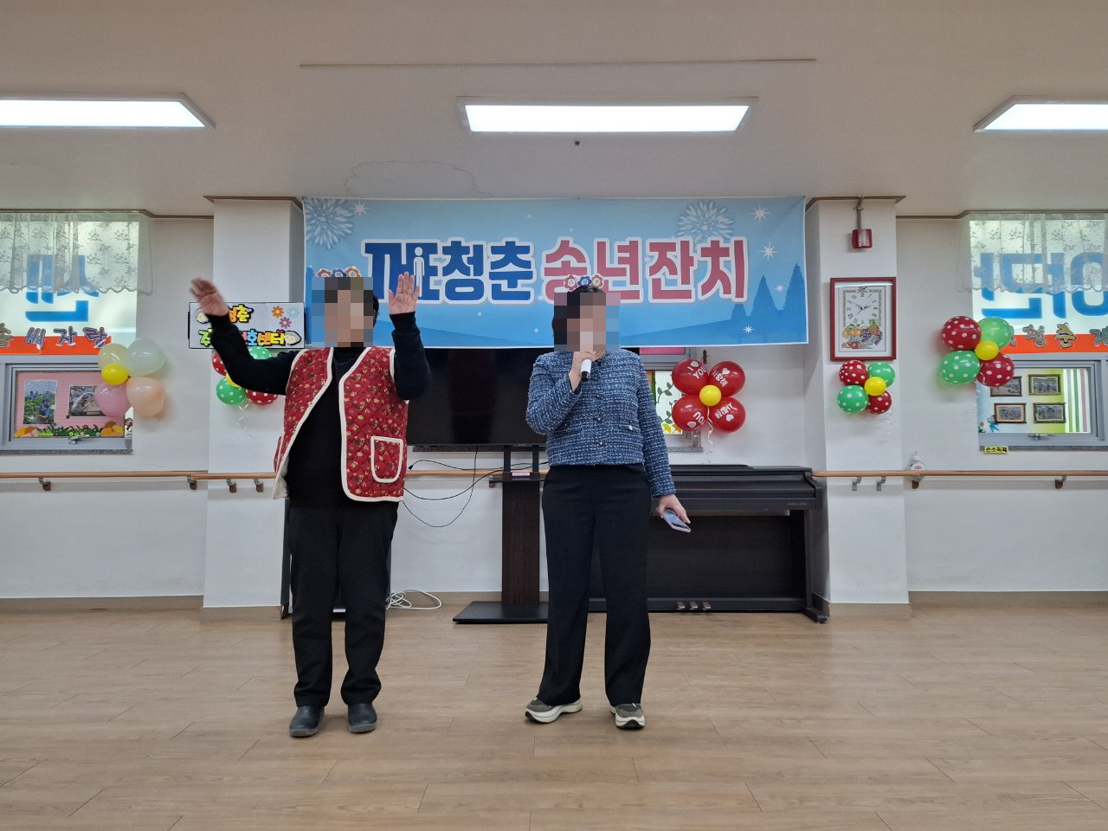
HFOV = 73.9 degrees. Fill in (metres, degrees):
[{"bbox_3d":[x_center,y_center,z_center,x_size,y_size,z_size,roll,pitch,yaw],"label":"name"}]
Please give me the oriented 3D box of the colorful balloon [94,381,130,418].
[{"bbox_3d":[-2.747,-0.100,4.590,0.215,0.230,0.220,0,-3,0],"label":"colorful balloon"}]

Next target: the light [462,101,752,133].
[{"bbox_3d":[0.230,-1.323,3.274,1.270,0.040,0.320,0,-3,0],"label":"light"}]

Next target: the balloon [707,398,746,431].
[{"bbox_3d":[1.071,-0.003,4.542,0.220,0.215,0.220,0,-4,0],"label":"balloon"}]

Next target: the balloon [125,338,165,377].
[{"bbox_3d":[-2.518,-0.355,4.542,0.242,0.230,0.220,0,-3,0],"label":"balloon"}]

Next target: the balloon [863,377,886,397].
[{"bbox_3d":[1.818,-0.164,4.157,0.115,0.110,0.112,0,-3,0],"label":"balloon"}]

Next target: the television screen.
[{"bbox_3d":[-0.202,-0.230,4.542,1.455,0.835,0.060,0,-3,0],"label":"television screen"}]

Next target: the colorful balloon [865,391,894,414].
[{"bbox_3d":[1.861,-0.089,4.227,0.170,0.170,0.160,0,-3,0],"label":"colorful balloon"}]

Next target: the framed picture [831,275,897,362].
[{"bbox_3d":[1.803,-0.561,4.307,0.385,0.485,0.035,0,-4,0],"label":"framed picture"}]

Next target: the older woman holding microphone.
[{"bbox_3d":[0.183,0.285,2.629,0.570,1.550,0.400,0,-4,-5],"label":"older woman holding microphone"}]

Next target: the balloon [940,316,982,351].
[{"bbox_3d":[2.539,-0.512,4.585,0.220,0.212,0.220,0,-4,0],"label":"balloon"}]

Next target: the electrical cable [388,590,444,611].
[{"bbox_3d":[-0.858,1.132,4.517,0.360,0.100,0.170,0,-4,0],"label":"electrical cable"}]

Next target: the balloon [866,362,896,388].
[{"bbox_3d":[1.898,-0.234,4.276,0.158,0.158,0.158,0,-3,0],"label":"balloon"}]

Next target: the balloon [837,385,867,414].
[{"bbox_3d":[1.710,-0.089,4.216,0.176,0.167,0.165,0,-3,0],"label":"balloon"}]

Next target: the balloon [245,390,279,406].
[{"bbox_3d":[-1.666,-0.146,4.205,0.185,0.180,0.170,0,-3,0],"label":"balloon"}]

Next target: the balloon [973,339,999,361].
[{"bbox_3d":[2.622,-0.390,4.455,0.145,0.118,0.125,0,-3,0],"label":"balloon"}]

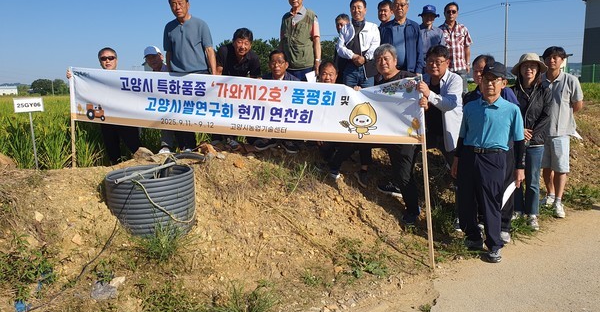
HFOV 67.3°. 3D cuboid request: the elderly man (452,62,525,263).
[{"bbox_3d":[1.605,0.055,3.840,0.600,1.681,0.420,3,10,30],"label":"elderly man"}]

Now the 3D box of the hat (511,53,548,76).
[{"bbox_3d":[2.054,-0.819,4.035,0.330,0.170,0.340,3,10,27],"label":"hat"}]

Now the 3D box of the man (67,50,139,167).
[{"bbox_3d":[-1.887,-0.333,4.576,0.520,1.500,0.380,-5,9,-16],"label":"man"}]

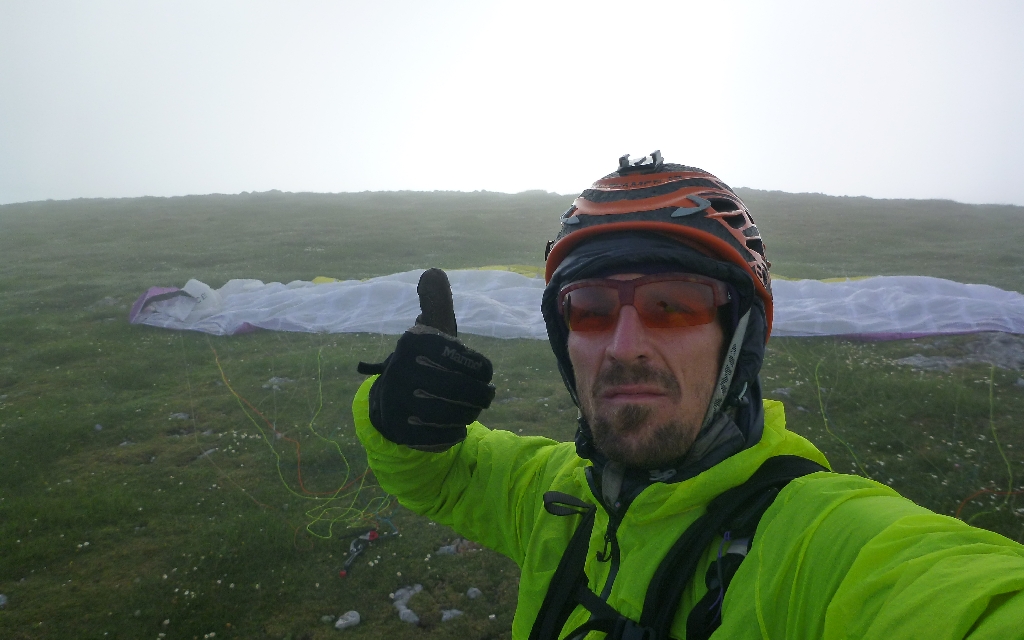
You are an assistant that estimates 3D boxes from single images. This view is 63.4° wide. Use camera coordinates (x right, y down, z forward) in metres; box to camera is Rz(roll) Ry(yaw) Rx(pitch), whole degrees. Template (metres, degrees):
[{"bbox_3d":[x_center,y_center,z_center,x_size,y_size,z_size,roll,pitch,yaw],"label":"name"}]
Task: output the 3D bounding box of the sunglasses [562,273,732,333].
[{"bbox_3d":[0.119,-0.010,0.690,0.145,0.048,0.140,0,-5,27],"label":"sunglasses"}]

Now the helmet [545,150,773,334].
[{"bbox_3d":[0.138,-0.074,0.760,0.208,0.160,0.255,0,-19,28],"label":"helmet"}]

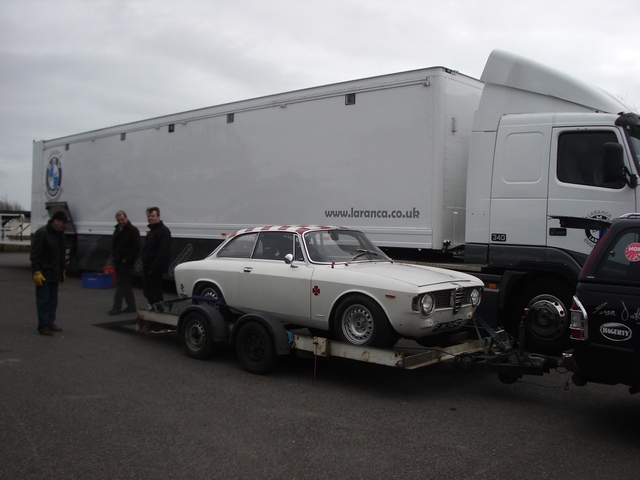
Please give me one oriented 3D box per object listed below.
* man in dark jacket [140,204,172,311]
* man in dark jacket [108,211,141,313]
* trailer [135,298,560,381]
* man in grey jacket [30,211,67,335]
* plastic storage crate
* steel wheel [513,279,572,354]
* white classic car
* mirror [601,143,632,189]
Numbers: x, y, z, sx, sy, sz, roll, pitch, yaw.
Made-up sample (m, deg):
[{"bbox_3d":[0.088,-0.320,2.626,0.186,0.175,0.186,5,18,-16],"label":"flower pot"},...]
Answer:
[{"bbox_3d":[-2.873,0.349,11.300,0.520,1.850,0.360,2,1,35],"label":"man in dark jacket"},{"bbox_3d":[-3.423,0.384,11.300,0.530,1.800,0.380,2,1,27],"label":"man in dark jacket"},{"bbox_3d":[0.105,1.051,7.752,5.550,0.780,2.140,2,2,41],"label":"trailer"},{"bbox_3d":[-3.881,0.457,9.250,0.380,1.760,0.530,1,1,10],"label":"man in grey jacket"},{"bbox_3d":[-5.323,0.980,15.550,0.600,0.340,0.400,1,1,16],"label":"plastic storage crate"},{"bbox_3d":[2.980,0.985,8.280,0.310,1.000,1.000,0,1,-38],"label":"steel wheel"},{"bbox_3d":[-0.109,0.457,7.934,4.080,1.270,1.580,4,3,41],"label":"white classic car"},{"bbox_3d":[3.448,-0.863,7.500,0.220,0.530,0.380,2,2,43],"label":"mirror"}]

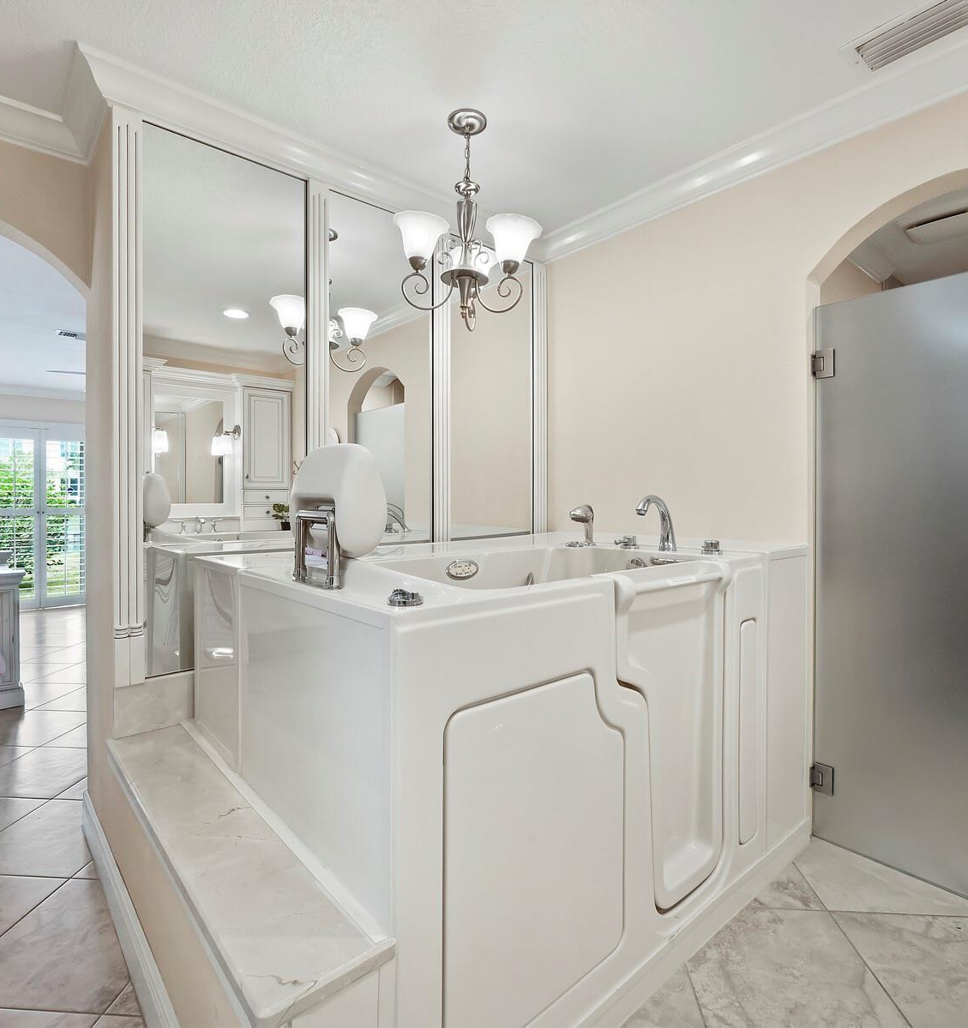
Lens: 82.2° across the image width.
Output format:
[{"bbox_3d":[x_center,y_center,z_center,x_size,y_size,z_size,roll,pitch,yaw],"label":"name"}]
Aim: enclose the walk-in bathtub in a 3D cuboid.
[{"bbox_3d":[0.121,0.645,1.781,1.691,1.056,1.125,-1,2,-42],"label":"walk-in bathtub"}]

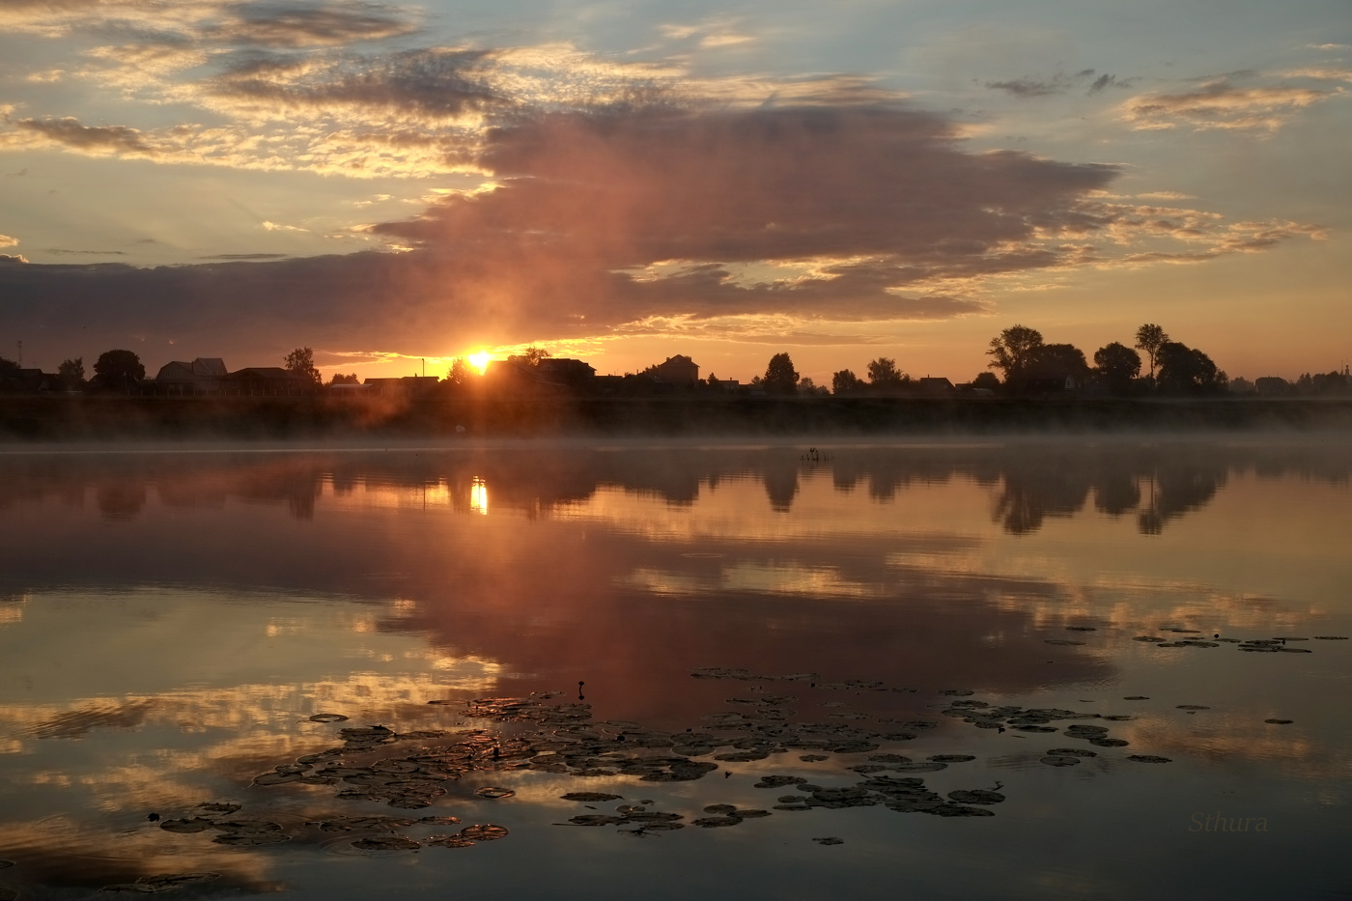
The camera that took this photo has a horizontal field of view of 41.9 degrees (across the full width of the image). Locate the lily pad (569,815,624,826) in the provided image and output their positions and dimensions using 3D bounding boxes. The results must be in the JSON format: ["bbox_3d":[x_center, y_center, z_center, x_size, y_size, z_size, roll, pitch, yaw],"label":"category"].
[{"bbox_3d":[-0.333,1.546,7.410,0.235,0.020,0.188,0,1,0],"label":"lily pad"}]

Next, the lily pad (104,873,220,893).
[{"bbox_3d":[-1.868,1.563,6.414,0.422,0.020,0.236,0,1,0],"label":"lily pad"}]

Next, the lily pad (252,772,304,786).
[{"bbox_3d":[-1.876,1.539,8.313,0.244,0.020,0.290,0,1,0],"label":"lily pad"}]

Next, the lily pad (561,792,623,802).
[{"bbox_3d":[-0.375,1.540,7.887,0.274,0.020,0.219,0,1,0],"label":"lily pad"}]

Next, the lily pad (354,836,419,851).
[{"bbox_3d":[-1.154,1.553,7.025,0.269,0.020,0.217,0,1,0],"label":"lily pad"}]

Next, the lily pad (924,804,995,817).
[{"bbox_3d":[1.216,1.539,7.582,0.304,0.020,0.243,0,1,0],"label":"lily pad"}]

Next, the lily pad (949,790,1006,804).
[{"bbox_3d":[1.334,1.535,7.863,0.254,0.020,0.256,0,1,0],"label":"lily pad"}]

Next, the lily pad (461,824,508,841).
[{"bbox_3d":[-0.782,1.550,7.203,0.198,0.020,0.258,0,1,0],"label":"lily pad"}]

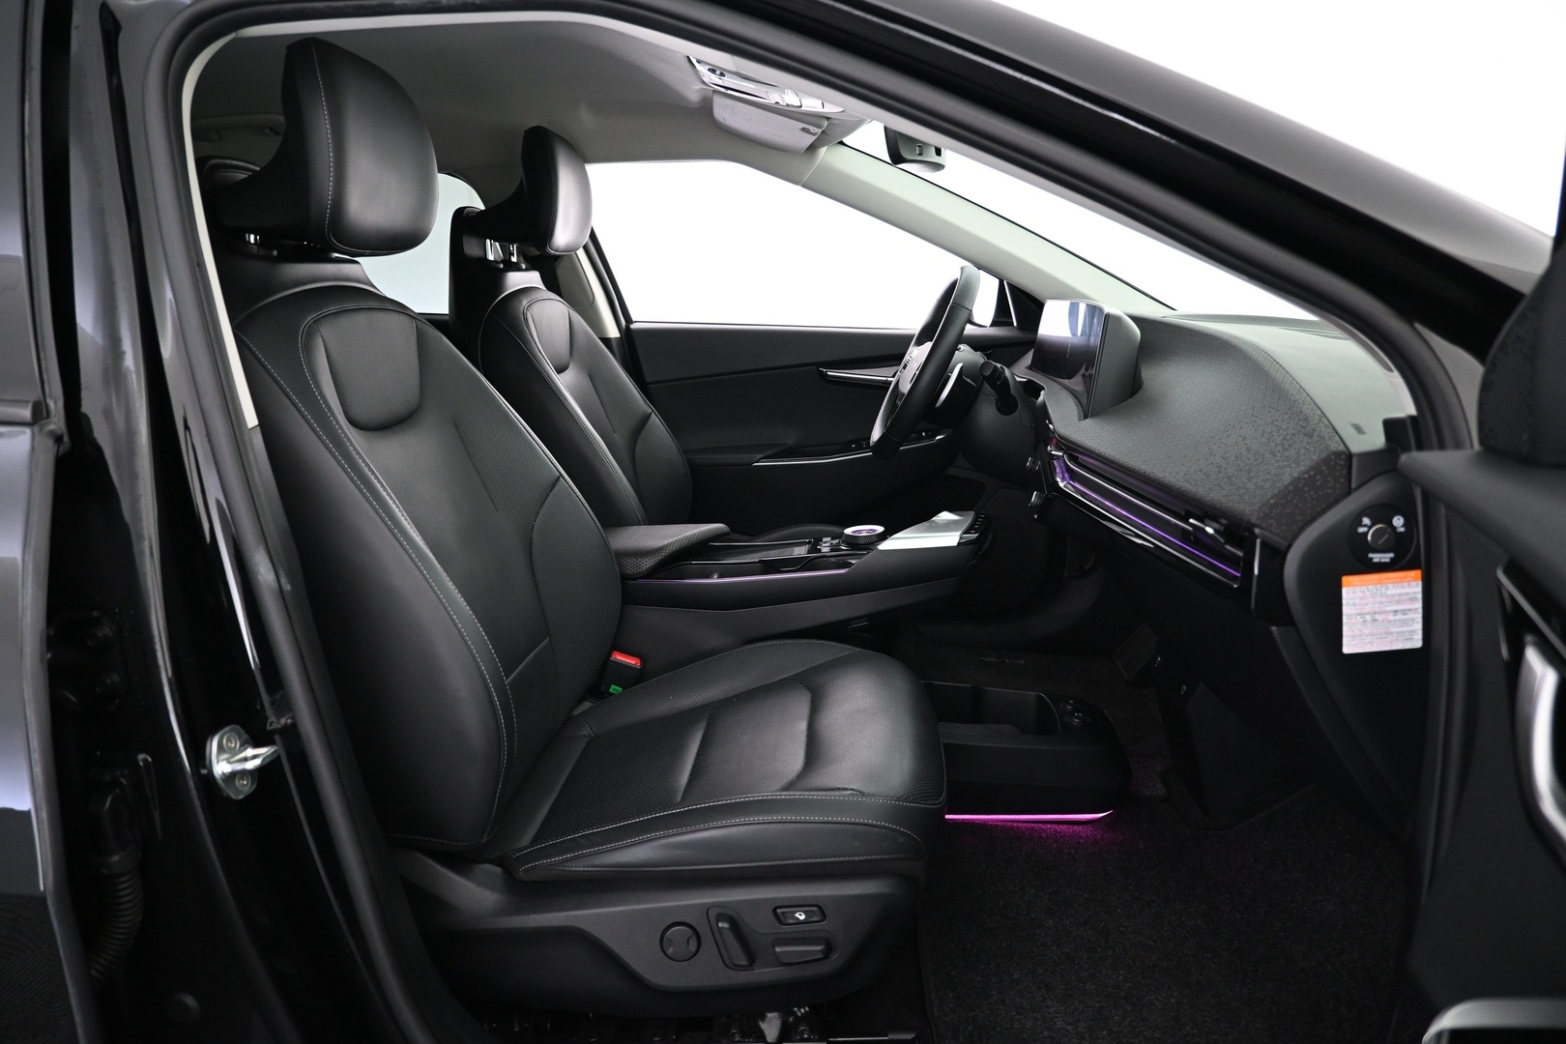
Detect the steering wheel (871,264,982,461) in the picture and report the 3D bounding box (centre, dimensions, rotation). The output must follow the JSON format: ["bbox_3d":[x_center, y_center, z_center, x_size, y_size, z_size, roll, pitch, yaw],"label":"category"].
[{"bbox_3d":[0.270,-0.269,1.845,0.095,0.365,0.368,27,14,-3],"label":"steering wheel"}]

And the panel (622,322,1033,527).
[{"bbox_3d":[0.135,-0.155,2.202,0.919,0.530,0.121,1,13,3],"label":"panel"}]

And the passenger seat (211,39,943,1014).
[{"bbox_3d":[-0.236,-0.035,1.156,0.808,0.943,0.555,1,13,3],"label":"passenger seat"}]

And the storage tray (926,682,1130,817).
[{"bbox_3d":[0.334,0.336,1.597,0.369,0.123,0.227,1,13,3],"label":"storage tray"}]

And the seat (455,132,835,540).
[{"bbox_3d":[-0.173,-0.213,1.884,0.803,0.951,0.555,1,13,3],"label":"seat"}]

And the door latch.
[{"bbox_3d":[-0.404,0.179,0.780,0.037,0.055,0.042,4,14,17],"label":"door latch"}]

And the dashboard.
[{"bbox_3d":[0.634,-0.096,1.478,0.505,0.409,1.414,1,13,3],"label":"dashboard"}]

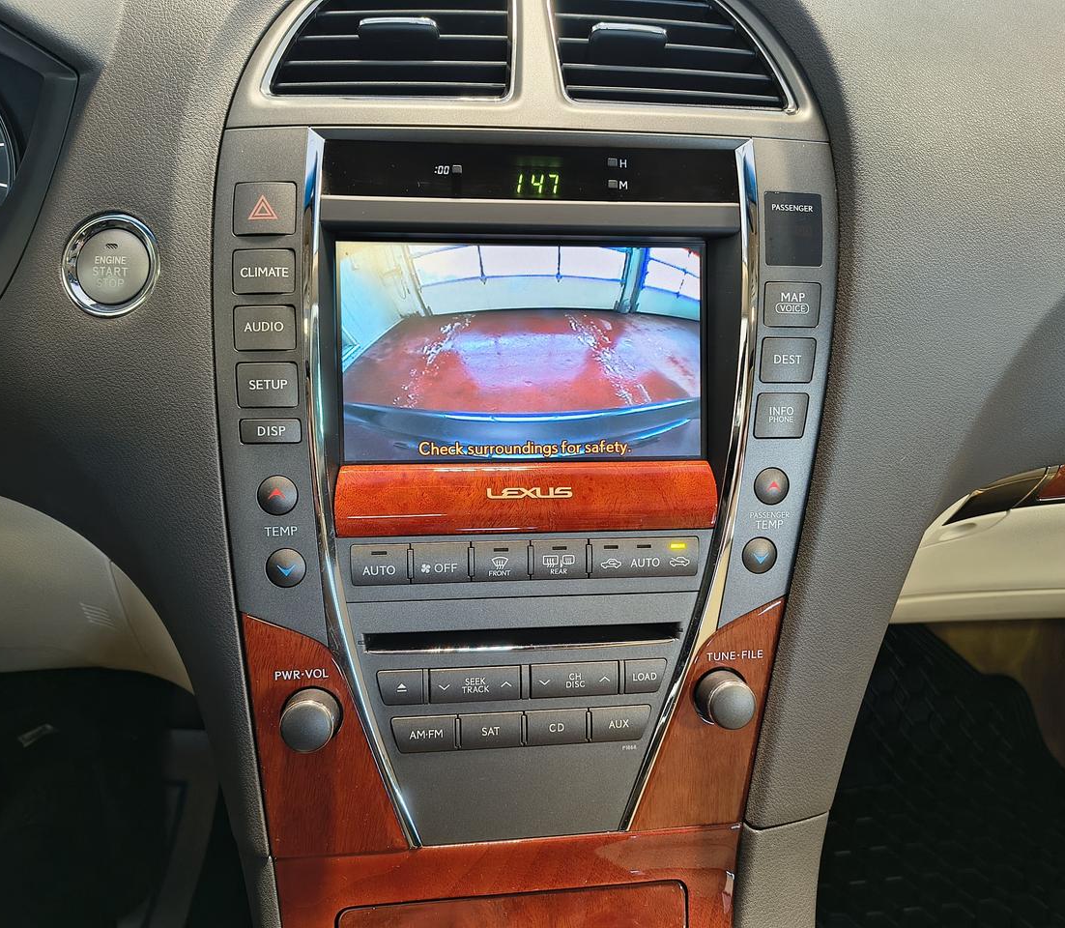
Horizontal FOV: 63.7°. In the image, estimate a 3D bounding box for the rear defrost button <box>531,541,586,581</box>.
[{"bbox_3d":[0.011,0.039,0.356,0.022,0.016,0.008,-1,1,-6],"label":"rear defrost button"}]

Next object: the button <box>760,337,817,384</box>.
[{"bbox_3d":[0.104,-0.042,0.347,0.024,0.018,0.007,-1,15,-6],"label":"button"}]

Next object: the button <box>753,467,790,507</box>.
[{"bbox_3d":[0.101,0.009,0.361,0.016,0.016,0.007,-1,15,-6],"label":"button"}]

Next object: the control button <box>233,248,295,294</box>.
[{"bbox_3d":[-0.104,-0.074,0.337,0.022,0.016,0.008,-1,2,-6],"label":"control button"}]

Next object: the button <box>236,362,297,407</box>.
[{"bbox_3d":[-0.101,-0.030,0.327,0.023,0.017,0.007,-1,15,-6],"label":"button"}]

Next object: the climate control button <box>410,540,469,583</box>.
[{"bbox_3d":[-0.037,0.040,0.350,0.023,0.016,0.008,-1,1,-6],"label":"climate control button"}]

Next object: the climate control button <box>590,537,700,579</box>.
[{"bbox_3d":[0.046,0.039,0.360,0.046,0.016,0.008,-1,1,-6],"label":"climate control button"}]

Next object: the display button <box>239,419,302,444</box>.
[{"bbox_3d":[-0.101,-0.013,0.331,0.023,0.010,0.007,-1,15,-6],"label":"display button"}]

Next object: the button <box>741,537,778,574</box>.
[{"bbox_3d":[0.100,0.040,0.375,0.017,0.017,0.007,-1,16,-6],"label":"button"}]

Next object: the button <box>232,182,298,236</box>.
[{"bbox_3d":[-0.104,-0.099,0.336,0.023,0.020,0.008,-1,2,-6],"label":"button"}]

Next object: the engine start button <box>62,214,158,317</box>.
[{"bbox_3d":[-0.168,-0.079,0.341,0.040,0.040,0.012,0,-3,1],"label":"engine start button"}]

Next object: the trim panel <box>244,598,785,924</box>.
[{"bbox_3d":[-0.009,0.142,0.405,0.243,0.165,0.050,-1,12,-6],"label":"trim panel"}]

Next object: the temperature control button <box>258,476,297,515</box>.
[{"bbox_3d":[-0.100,0.012,0.338,0.016,0.016,0.007,-1,15,-6],"label":"temperature control button"}]

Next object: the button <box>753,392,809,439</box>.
[{"bbox_3d":[0.103,-0.020,0.361,0.023,0.018,0.008,-1,2,-6],"label":"button"}]

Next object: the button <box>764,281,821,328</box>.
[{"bbox_3d":[0.104,-0.063,0.342,0.024,0.018,0.007,-1,15,-6],"label":"button"}]

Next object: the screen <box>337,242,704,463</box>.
[{"bbox_3d":[-0.004,-0.047,0.365,0.156,0.093,0.012,-1,2,-6],"label":"screen"}]

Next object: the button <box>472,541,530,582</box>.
[{"bbox_3d":[-0.013,0.041,0.362,0.025,0.019,0.008,-1,18,-6],"label":"button"}]

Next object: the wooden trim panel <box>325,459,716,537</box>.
[{"bbox_3d":[-0.002,0.013,0.352,0.154,0.028,0.020,-1,2,-6],"label":"wooden trim panel"}]

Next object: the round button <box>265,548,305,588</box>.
[{"bbox_3d":[-0.098,0.041,0.341,0.016,0.016,0.008,-1,1,-6],"label":"round button"}]

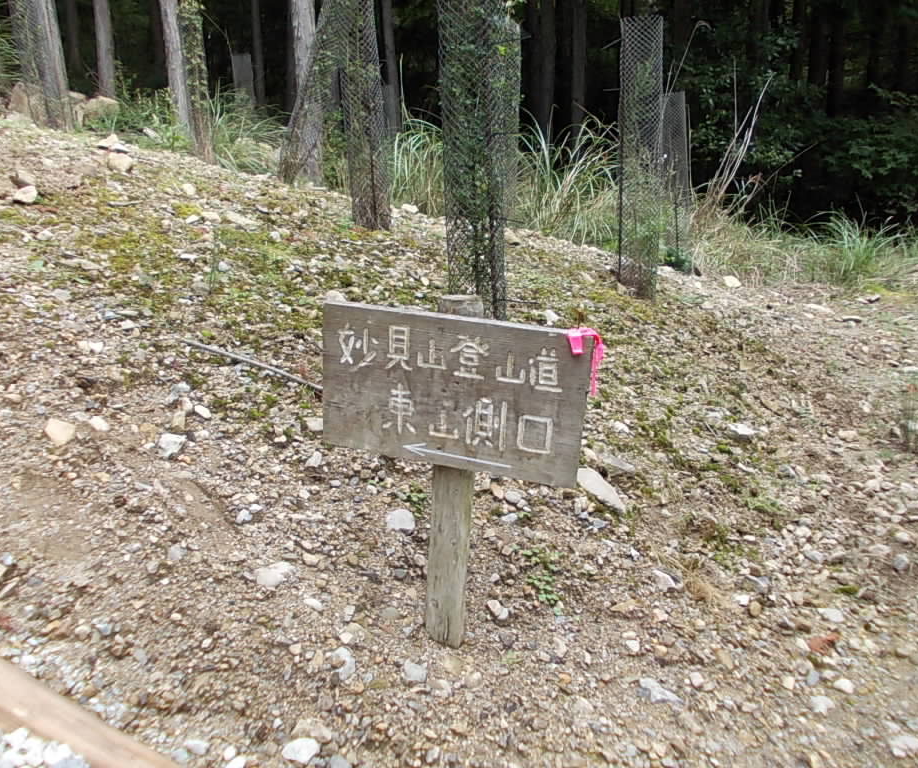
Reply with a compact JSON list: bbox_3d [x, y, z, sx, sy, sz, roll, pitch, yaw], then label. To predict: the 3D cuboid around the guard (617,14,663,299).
[{"bbox_3d":[1.215,-1.500,5.580,0.260,1.800,0.260,-3,17,0],"label":"guard"}]

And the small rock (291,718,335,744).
[{"bbox_3d":[-0.302,0.722,1.720,0.085,0.038,0.055,-1,13,0],"label":"small rock"}]

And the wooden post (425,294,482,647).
[{"bbox_3d":[-0.013,0.218,1.938,0.094,0.833,0.094,7,14,20],"label":"wooden post"}]

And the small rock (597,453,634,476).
[{"bbox_3d":[0.570,0.292,3.000,0.120,0.055,0.085,-6,14,-20],"label":"small rock"}]

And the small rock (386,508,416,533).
[{"bbox_3d":[-0.172,0.404,2.450,0.083,0.055,0.070,-1,13,0],"label":"small rock"}]

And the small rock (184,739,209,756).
[{"bbox_3d":[-0.520,0.720,1.640,0.048,0.027,0.036,-1,13,0],"label":"small rock"}]

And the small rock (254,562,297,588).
[{"bbox_3d":[-0.498,0.519,2.246,0.112,0.045,0.080,-5,18,-14],"label":"small rock"}]

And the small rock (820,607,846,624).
[{"bbox_3d":[1.082,0.671,2.400,0.068,0.035,0.050,-1,13,0],"label":"small rock"}]

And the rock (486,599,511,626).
[{"bbox_3d":[0.108,0.623,2.260,0.066,0.048,0.060,0,18,3],"label":"rock"}]

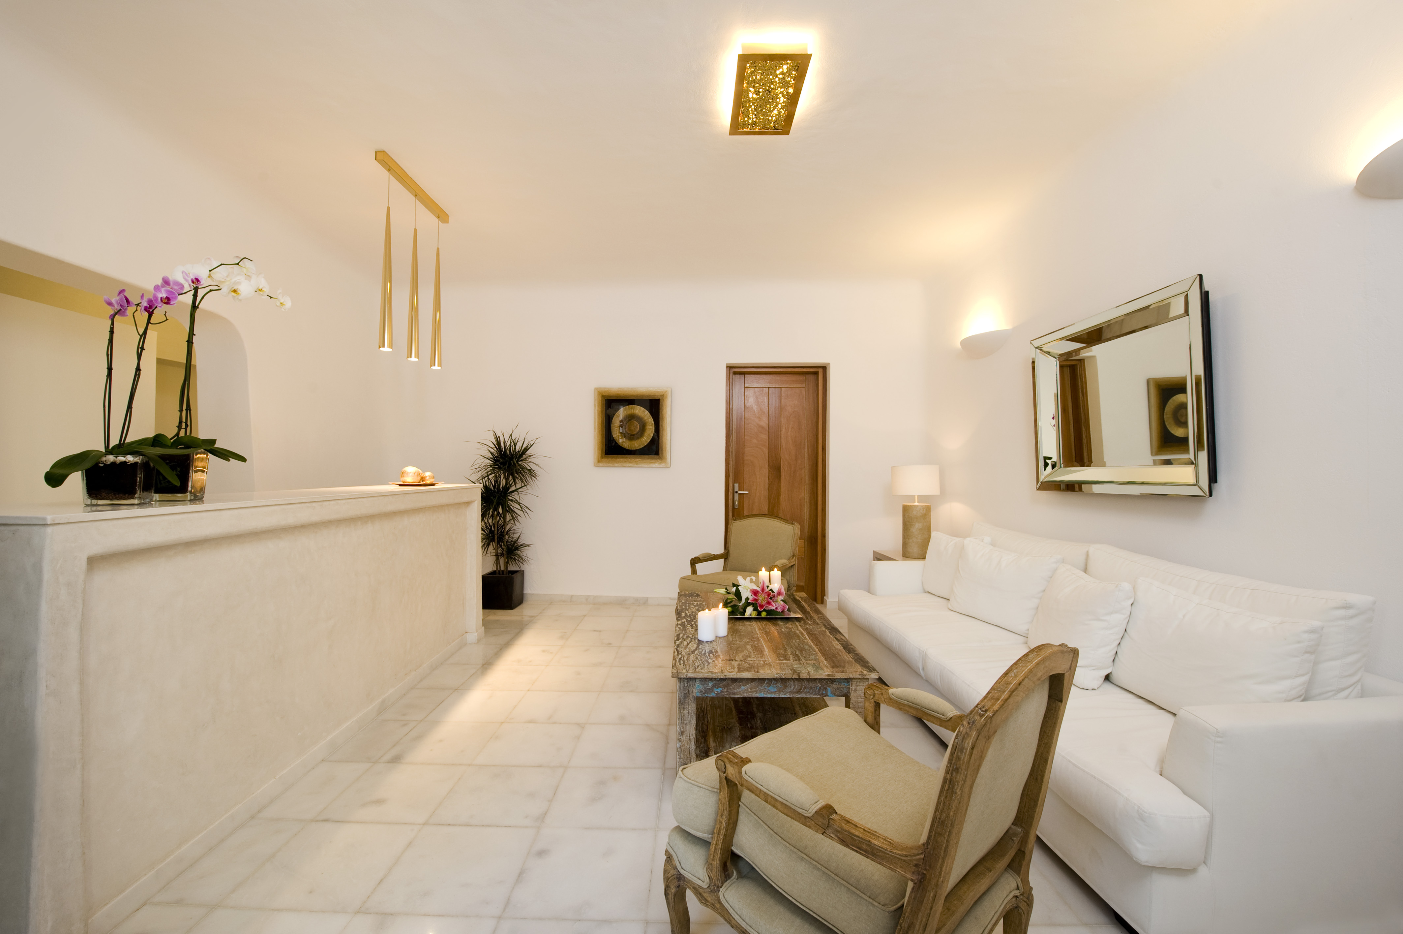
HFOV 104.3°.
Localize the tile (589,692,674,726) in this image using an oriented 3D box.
[{"bbox_3d":[-0.350,1.234,2.772,0.393,0.015,0.369,1,0,0],"label":"tile"}]

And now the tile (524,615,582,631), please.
[{"bbox_3d":[-1.158,1.245,4.334,0.400,0.015,0.385,1,0,0],"label":"tile"}]

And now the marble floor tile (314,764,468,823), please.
[{"bbox_3d":[-1.157,1.242,2.078,0.400,0.015,0.385,1,0,0],"label":"marble floor tile"}]

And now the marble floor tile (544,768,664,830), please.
[{"bbox_3d":[-0.348,1.234,2.035,0.393,0.015,0.369,1,0,0],"label":"marble floor tile"}]

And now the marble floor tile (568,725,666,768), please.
[{"bbox_3d":[-0.358,1.256,2.452,0.400,0.015,0.385,1,0,0],"label":"marble floor tile"}]

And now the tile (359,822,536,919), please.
[{"bbox_3d":[-0.757,1.249,1.697,0.400,0.015,0.385,1,0,0],"label":"tile"}]

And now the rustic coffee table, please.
[{"bbox_3d":[0.272,1.030,2.790,0.810,0.460,1.360,1,0,-2],"label":"rustic coffee table"}]

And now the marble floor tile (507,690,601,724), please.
[{"bbox_3d":[-0.763,1.262,2.851,0.400,0.020,0.390,1,0,0],"label":"marble floor tile"}]

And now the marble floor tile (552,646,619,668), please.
[{"bbox_3d":[-0.769,1.266,3.630,0.400,0.020,0.390,1,0,0],"label":"marble floor tile"}]

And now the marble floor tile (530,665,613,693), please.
[{"bbox_3d":[-0.743,1.225,3.140,0.393,0.015,0.369,1,0,0],"label":"marble floor tile"}]

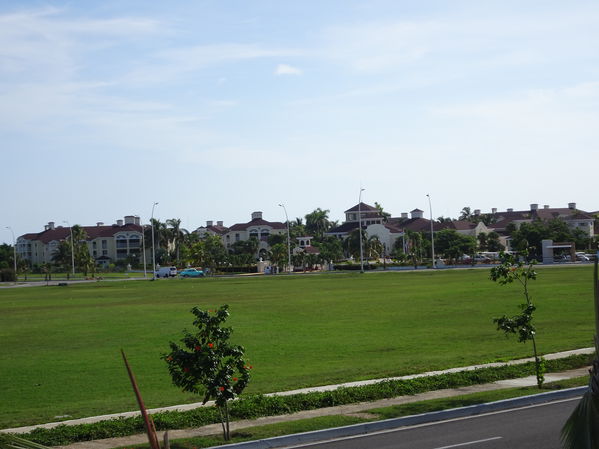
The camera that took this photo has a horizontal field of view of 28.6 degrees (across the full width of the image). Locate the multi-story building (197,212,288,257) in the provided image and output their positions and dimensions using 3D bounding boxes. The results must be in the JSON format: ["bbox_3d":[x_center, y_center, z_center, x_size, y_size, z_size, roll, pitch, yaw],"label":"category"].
[{"bbox_3d":[-18.242,3.986,370.000,28.000,15.200,18.000,-2,-1,-2],"label":"multi-story building"}]

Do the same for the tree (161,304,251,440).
[{"bbox_3d":[-2.917,4.719,36.900,2.650,4.200,2.500,-2,-1,0],"label":"tree"}]

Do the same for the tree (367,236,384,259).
[{"bbox_3d":[18.541,5.971,287.000,4.500,6.100,4.500,-2,-1,0],"label":"tree"}]

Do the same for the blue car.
[{"bbox_3d":[-20.289,9.123,221.000,4.850,1.570,1.850,-3,-1,26],"label":"blue car"}]

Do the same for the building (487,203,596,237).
[{"bbox_3d":[94.237,0.121,460.000,39.000,15.400,17.000,-2,-1,0],"label":"building"}]

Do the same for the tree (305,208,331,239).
[{"bbox_3d":[4.621,2.845,302.000,6.600,13.900,6.600,-2,-1,0],"label":"tree"}]

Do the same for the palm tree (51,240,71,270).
[{"bbox_3d":[-64.606,8.614,318.000,5.400,8.700,5.400,-2,-1,0],"label":"palm tree"}]

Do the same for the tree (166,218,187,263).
[{"bbox_3d":[-32.622,5.015,312.000,5.300,13.000,5.300,-2,-1,0],"label":"tree"}]

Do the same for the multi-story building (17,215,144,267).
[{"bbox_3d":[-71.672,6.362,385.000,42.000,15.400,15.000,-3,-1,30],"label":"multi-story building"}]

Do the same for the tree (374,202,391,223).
[{"bbox_3d":[22.718,1.754,322.000,4.600,15.000,4.600,-2,-1,0],"label":"tree"}]

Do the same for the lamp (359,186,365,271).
[{"bbox_3d":[10.680,1.194,202.000,0.500,14.300,2.000,-3,-1,20],"label":"lamp"}]

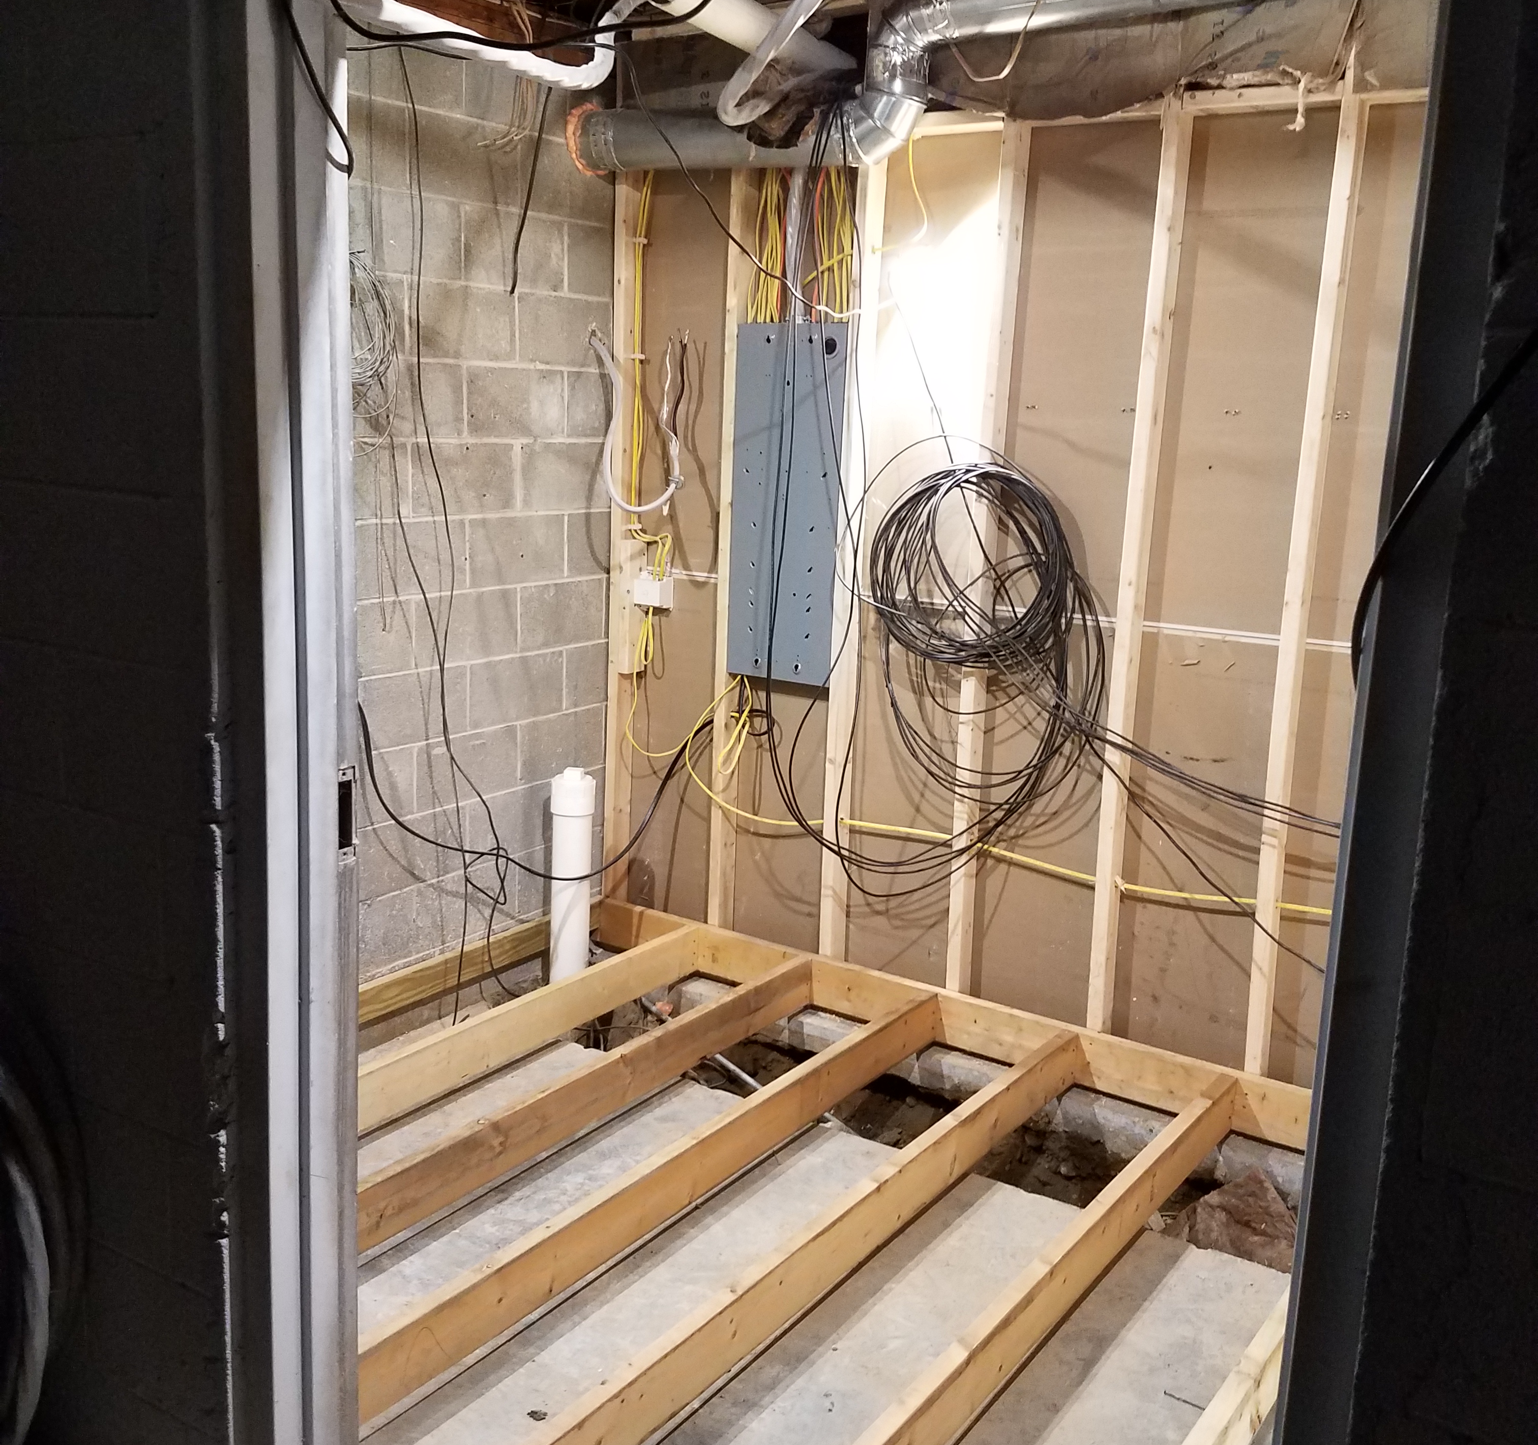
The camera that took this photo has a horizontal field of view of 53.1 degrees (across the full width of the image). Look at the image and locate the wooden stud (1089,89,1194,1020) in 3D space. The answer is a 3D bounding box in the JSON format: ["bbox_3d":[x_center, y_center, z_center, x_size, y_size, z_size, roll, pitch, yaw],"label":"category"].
[{"bbox_3d":[0.899,-0.309,3.762,0.040,2.280,0.085,10,14,33],"label":"wooden stud"}]

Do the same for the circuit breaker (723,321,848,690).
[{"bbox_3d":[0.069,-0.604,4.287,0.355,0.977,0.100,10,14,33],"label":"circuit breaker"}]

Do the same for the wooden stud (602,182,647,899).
[{"bbox_3d":[-0.440,-0.523,4.666,0.039,2.270,0.086,10,15,33],"label":"wooden stud"}]

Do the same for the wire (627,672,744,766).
[{"bbox_3d":[-0.255,-0.012,4.543,0.430,0.295,0.090,10,14,33],"label":"wire"}]

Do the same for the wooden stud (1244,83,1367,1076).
[{"bbox_3d":[1.227,-0.246,3.554,0.039,2.320,0.086,10,15,33],"label":"wooden stud"}]

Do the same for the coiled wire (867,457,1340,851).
[{"bbox_3d":[0.773,-0.122,3.718,1.250,0.995,0.200,10,15,33],"label":"coiled wire"}]

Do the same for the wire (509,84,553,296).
[{"bbox_3d":[-0.625,-1.393,4.057,0.160,0.510,0.045,10,14,33],"label":"wire"}]

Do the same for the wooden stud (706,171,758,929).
[{"bbox_3d":[-0.099,-0.462,4.439,0.039,2.270,0.086,10,15,33],"label":"wooden stud"}]

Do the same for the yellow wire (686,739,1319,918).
[{"bbox_3d":[0.533,0.264,4.075,1.880,0.205,0.100,10,14,33],"label":"yellow wire"}]

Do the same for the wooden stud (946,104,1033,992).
[{"bbox_3d":[0.564,-0.349,3.998,0.039,2.285,0.086,10,15,33],"label":"wooden stud"}]

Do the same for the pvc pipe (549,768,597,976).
[{"bbox_3d":[-0.588,0.456,4.550,0.128,0.655,0.128,2,12,0],"label":"pvc pipe"}]

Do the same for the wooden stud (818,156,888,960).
[{"bbox_3d":[0.228,-0.403,4.222,0.039,2.270,0.086,10,15,33],"label":"wooden stud"}]

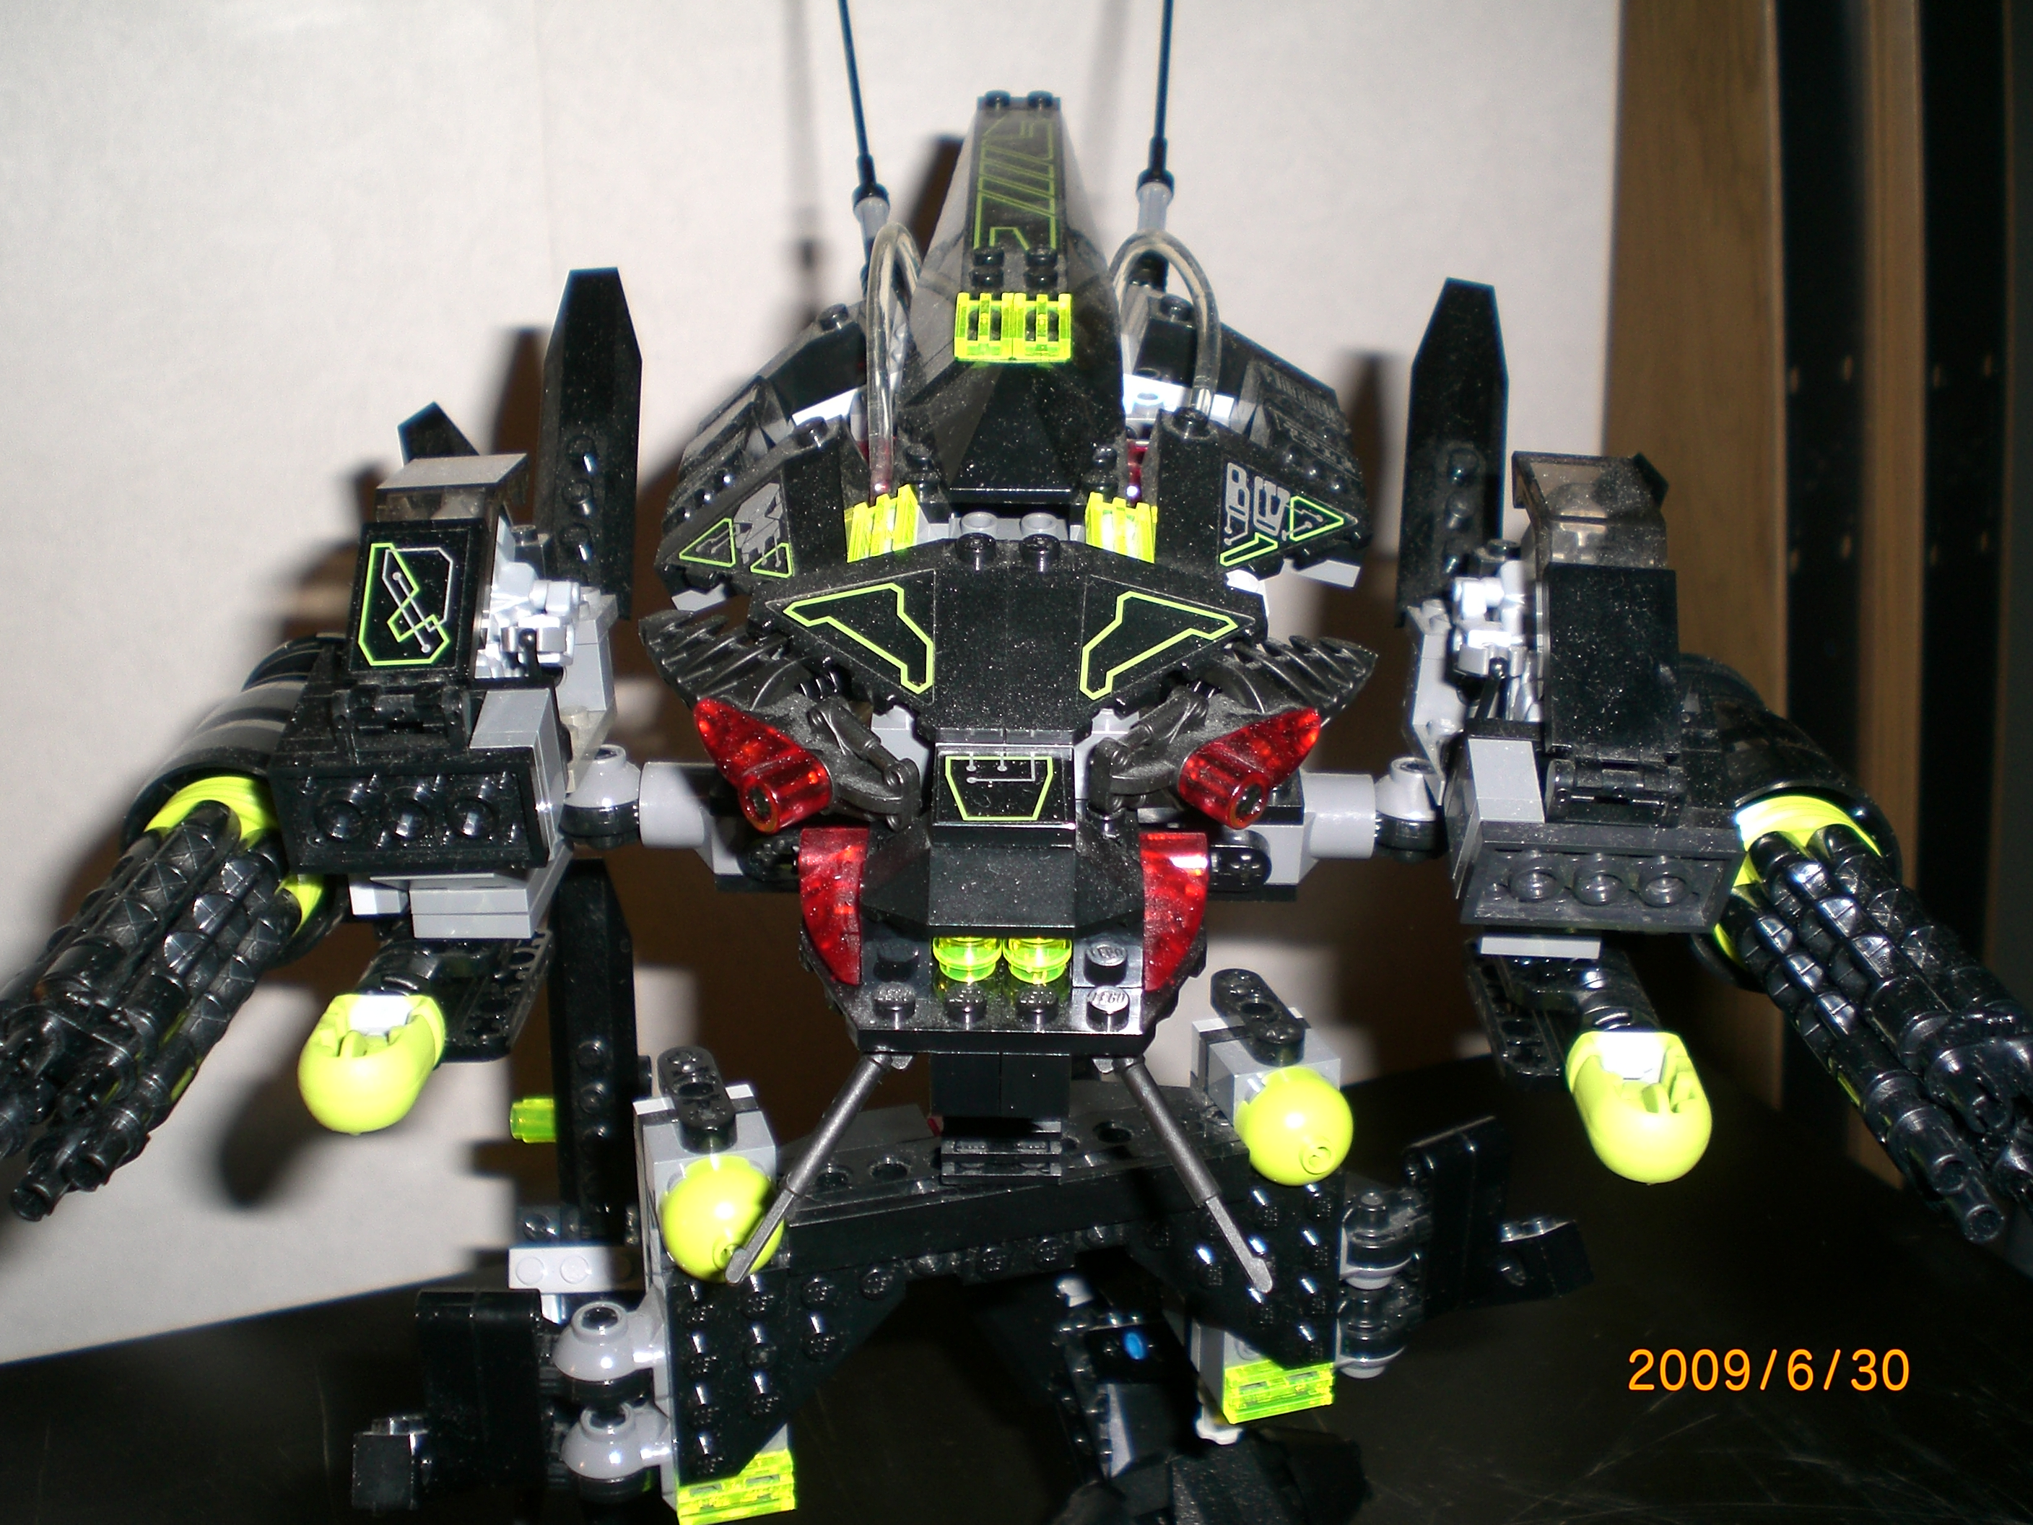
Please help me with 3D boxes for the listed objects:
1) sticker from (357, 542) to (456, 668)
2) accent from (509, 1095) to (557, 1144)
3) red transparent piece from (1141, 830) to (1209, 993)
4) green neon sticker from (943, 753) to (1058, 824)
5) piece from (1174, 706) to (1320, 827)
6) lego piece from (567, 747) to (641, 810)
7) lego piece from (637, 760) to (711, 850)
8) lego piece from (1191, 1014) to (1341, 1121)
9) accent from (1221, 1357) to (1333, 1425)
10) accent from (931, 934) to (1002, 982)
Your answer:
[{"bbox_3d":[-0.078,-0.020,0.287,0.012,0.001,0.019,-2,63,0],"label":"sticker"},{"bbox_3d":[-0.084,0.063,0.396,0.010,0.008,0.008,0,20,0],"label":"accent"},{"bbox_3d":[0.019,0.018,0.264,0.009,0.007,0.028,1,35,-1],"label":"red transparent piece"},{"bbox_3d":[-0.002,0.003,0.255,0.013,0.001,0.012,0,38,0],"label":"green neon sticker"},{"bbox_3d":[0.029,0.000,0.265,0.021,0.008,0.008,-35,41,-27],"label":"piece"},{"bbox_3d":[-0.063,0.002,0.338,0.012,0.007,0.012,-1,20,0],"label":"lego piece"},{"bbox_3d":[-0.052,0.006,0.337,0.011,0.013,0.013,0,20,0],"label":"lego piece"},{"bbox_3d":[0.035,0.044,0.315,0.016,0.010,0.016,-6,21,-15],"label":"lego piece"},{"bbox_3d":[0.039,0.091,0.324,0.016,0.008,0.003,-7,22,-15],"label":"accent"},{"bbox_3d":[-0.005,0.021,0.257,0.008,0.005,0.008,1,35,0],"label":"accent"}]

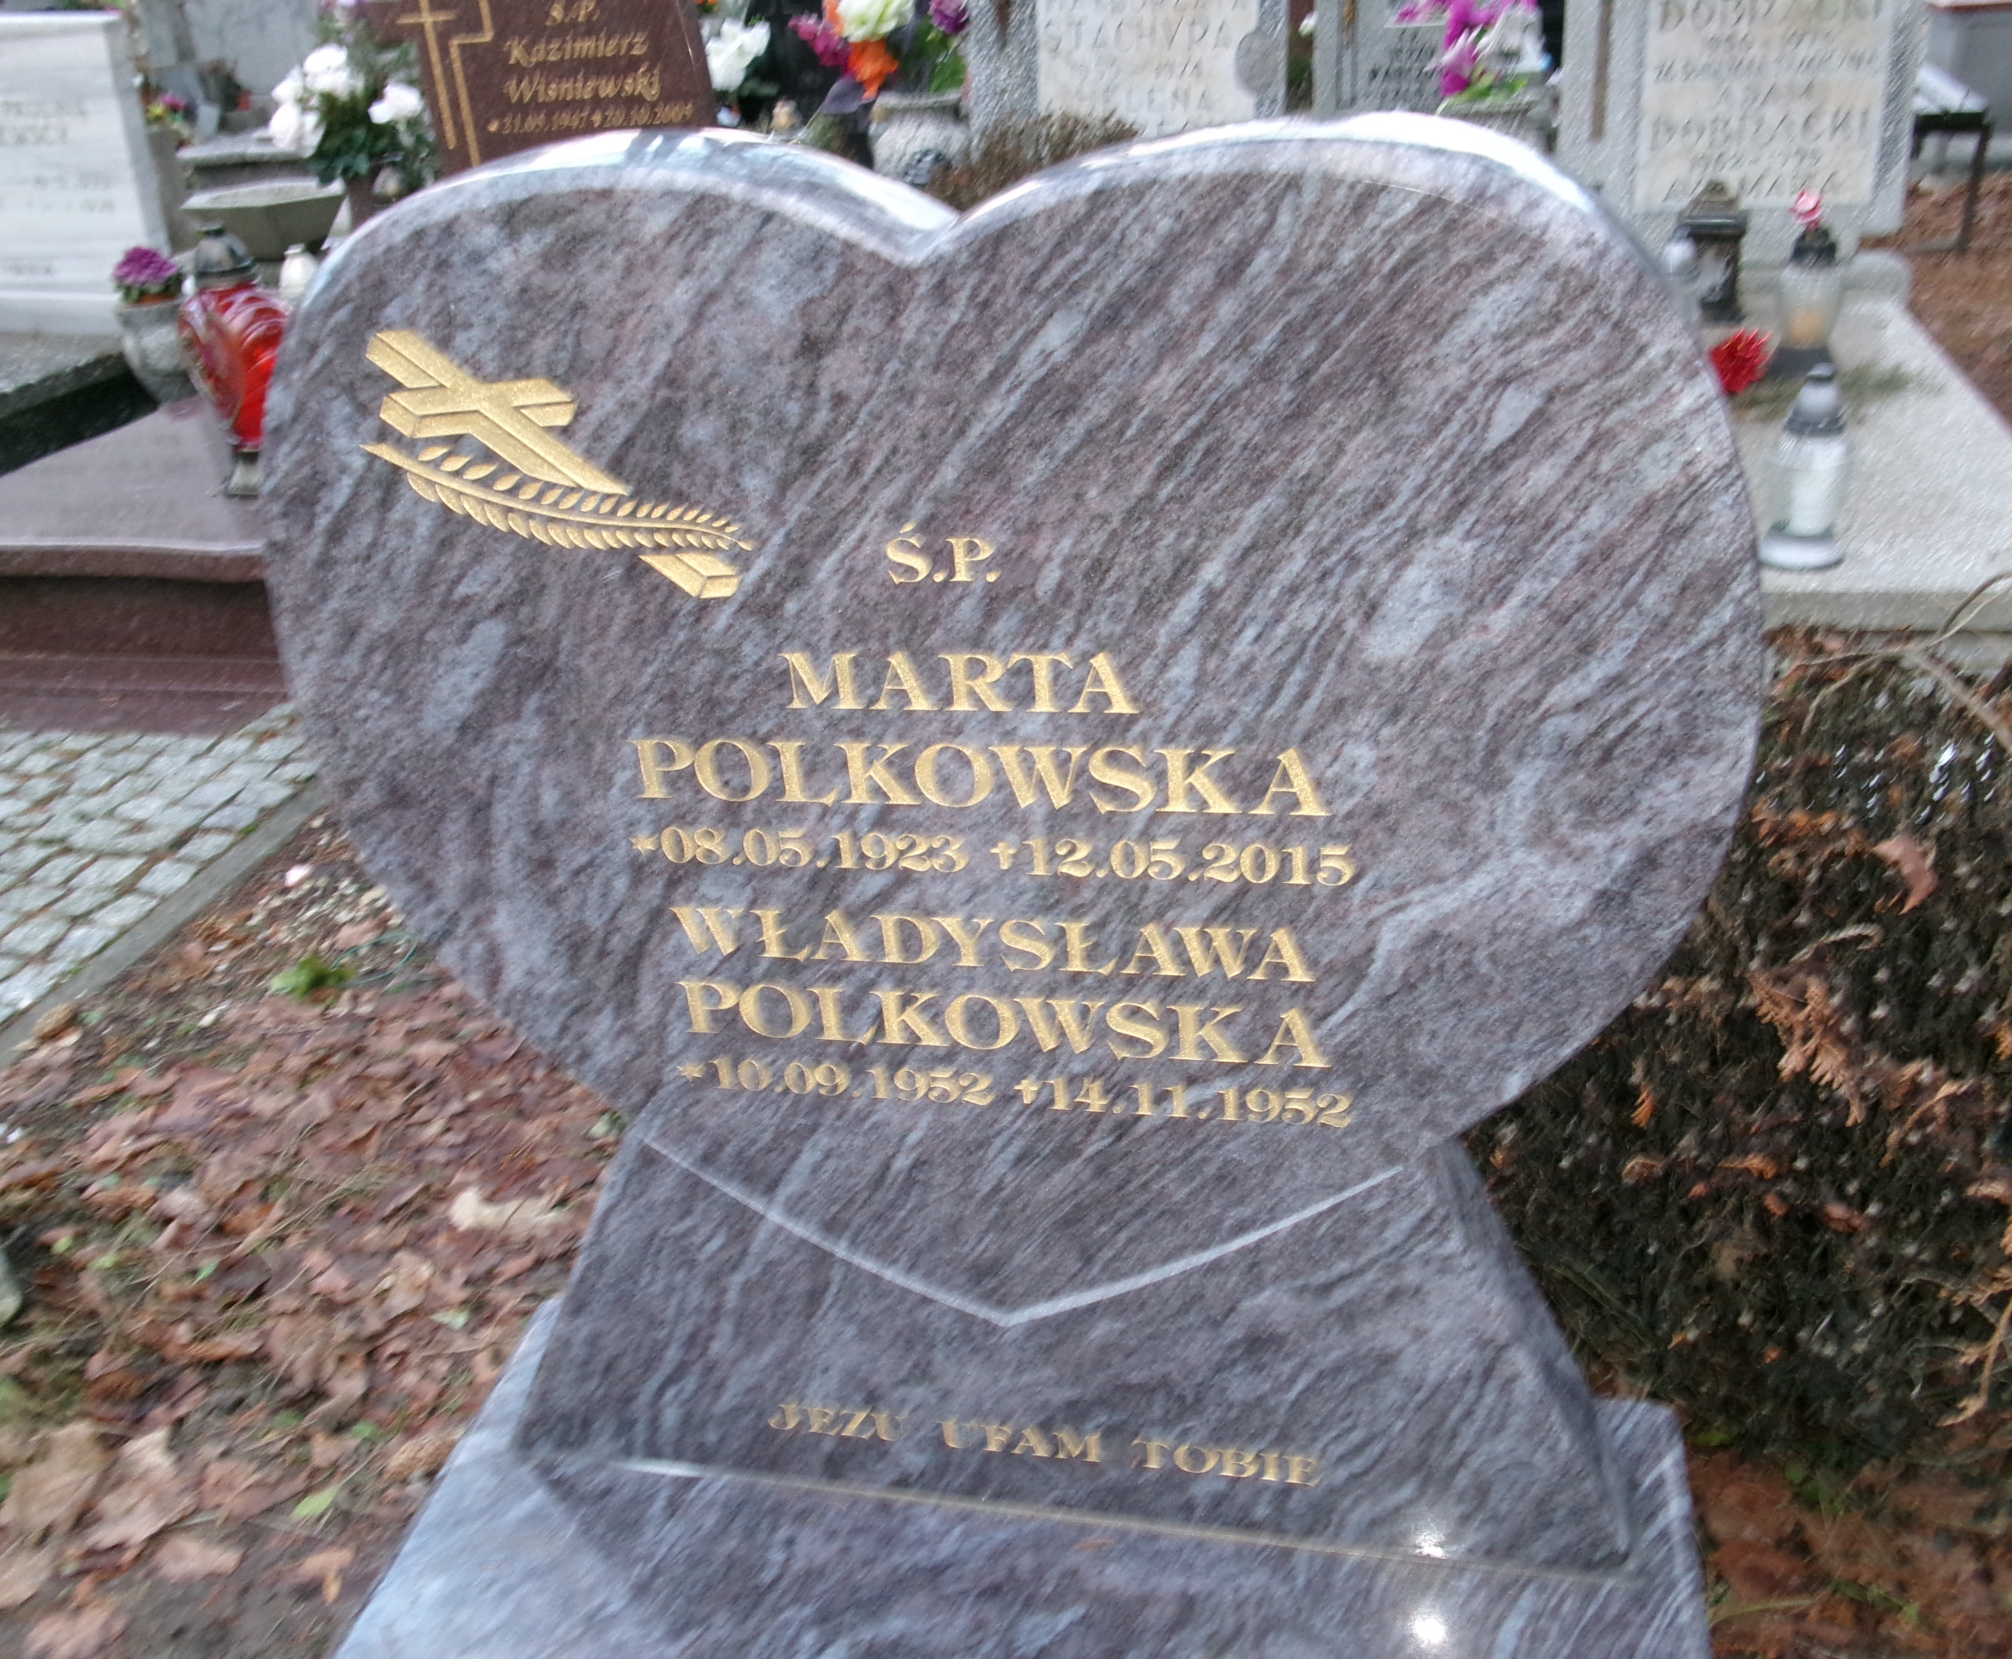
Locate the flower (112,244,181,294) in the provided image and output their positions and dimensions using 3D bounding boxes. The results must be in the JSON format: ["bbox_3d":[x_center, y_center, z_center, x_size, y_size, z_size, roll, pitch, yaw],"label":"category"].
[{"bbox_3d":[-1.924,-1.254,4.000,0.143,0.100,0.143,2,24,15],"label":"flower"}]

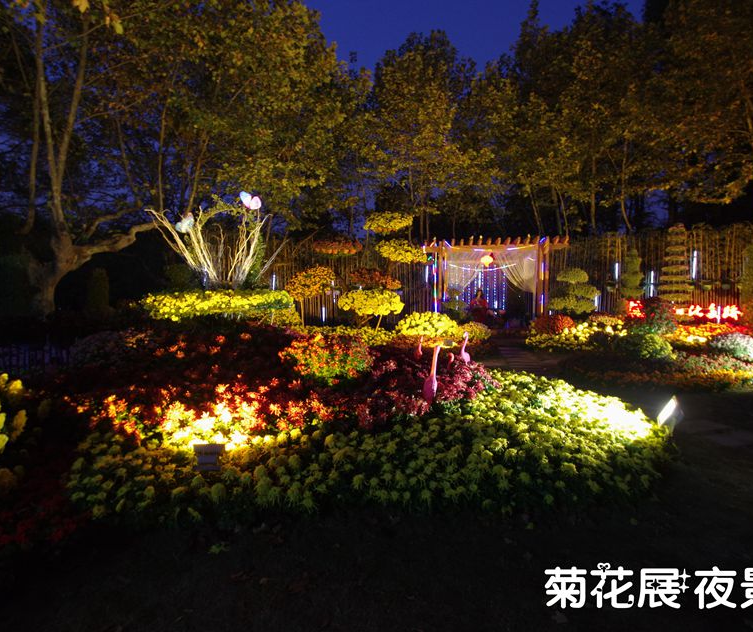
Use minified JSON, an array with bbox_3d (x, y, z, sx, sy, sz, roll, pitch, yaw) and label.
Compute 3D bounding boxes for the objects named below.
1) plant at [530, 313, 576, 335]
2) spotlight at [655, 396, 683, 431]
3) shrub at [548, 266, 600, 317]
[{"bbox_3d":[4.313,0.208,9.700,1.030,0.560,0.980,2,5,24],"label":"plant"},{"bbox_3d":[2.739,0.911,3.700,0.170,0.280,0.260,25,16,26],"label":"spotlight"},{"bbox_3d":[5.403,-0.655,10.800,1.260,1.360,1.120,2,5,26],"label":"shrub"}]

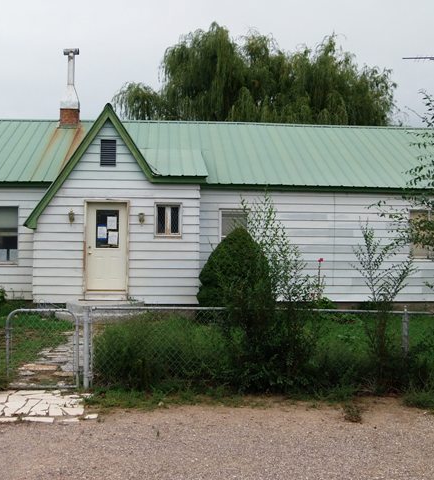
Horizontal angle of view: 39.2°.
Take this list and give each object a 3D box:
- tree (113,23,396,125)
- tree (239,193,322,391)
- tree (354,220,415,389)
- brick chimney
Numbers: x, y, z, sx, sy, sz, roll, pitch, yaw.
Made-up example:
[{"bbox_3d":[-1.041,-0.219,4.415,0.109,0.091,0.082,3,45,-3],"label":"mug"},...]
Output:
[{"bbox_3d":[1.850,-4.400,30.000,13.800,12.500,11.500,1,-1,-3],"label":"tree"},{"bbox_3d":[0.718,0.582,6.900,0.950,2.250,0.900,1,-1,-3],"label":"tree"},{"bbox_3d":[1.883,0.741,6.900,0.680,1.880,0.620,1,-1,-3],"label":"tree"},{"bbox_3d":[-4.400,-4.549,18.200,0.600,2.350,0.600,1,-1,-3],"label":"brick chimney"}]

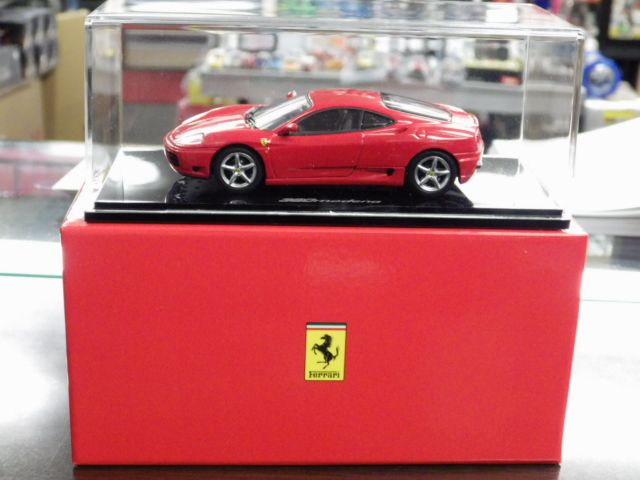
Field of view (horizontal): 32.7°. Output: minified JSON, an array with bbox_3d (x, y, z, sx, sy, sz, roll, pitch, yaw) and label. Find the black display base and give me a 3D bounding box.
[{"bbox_3d":[0.002,-0.018,0.362,0.147,0.006,0.067,1,19,-3],"label":"black display base"}]

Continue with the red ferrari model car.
[{"bbox_3d":[0.002,-0.034,0.357,0.104,0.028,0.047,1,19,-2],"label":"red ferrari model car"}]

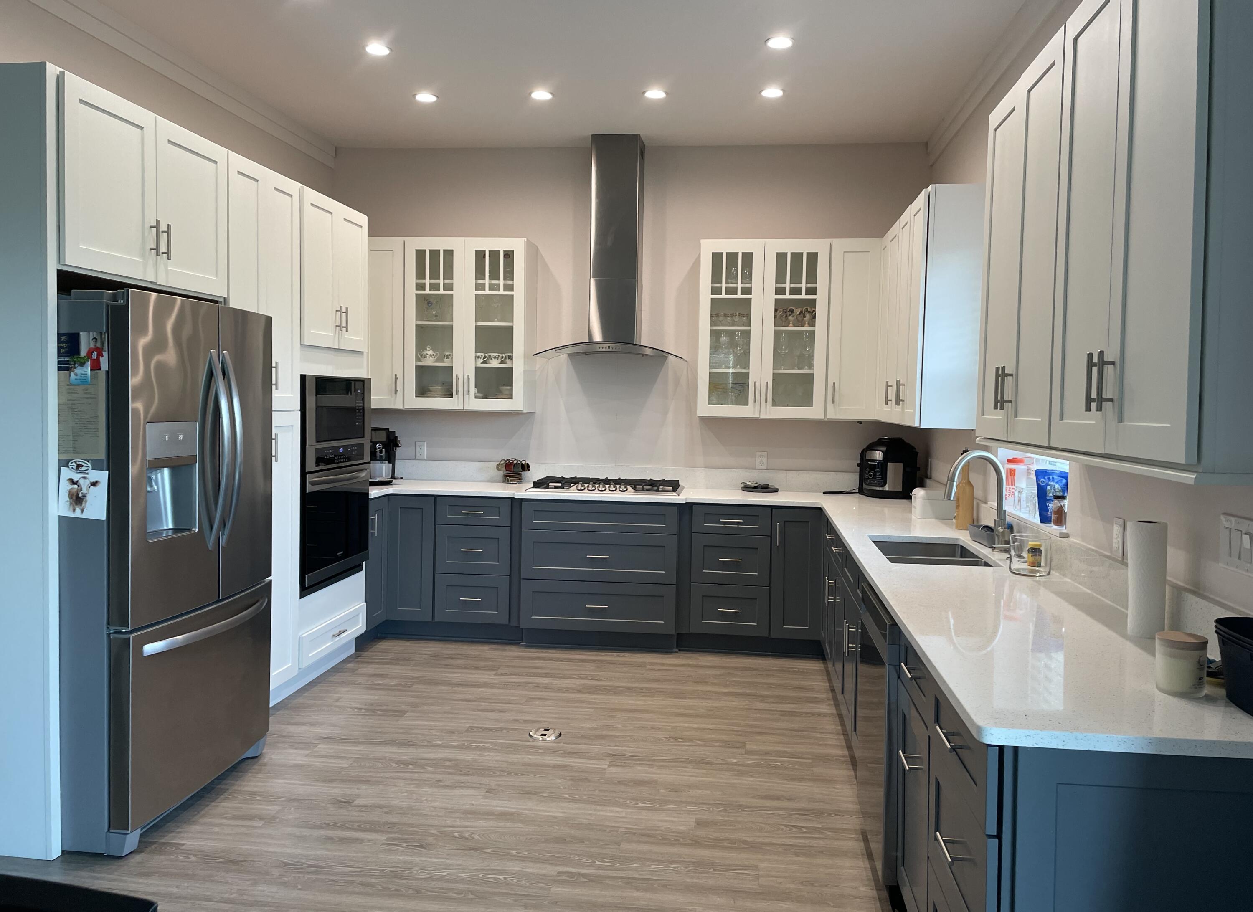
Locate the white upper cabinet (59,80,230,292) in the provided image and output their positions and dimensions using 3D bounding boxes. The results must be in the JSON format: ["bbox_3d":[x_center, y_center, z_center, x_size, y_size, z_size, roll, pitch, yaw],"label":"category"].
[{"bbox_3d":[-1.979,-0.915,3.382,0.640,0.600,0.925,1,3,7],"label":"white upper cabinet"}]

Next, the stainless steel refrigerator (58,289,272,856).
[{"bbox_3d":[-1.853,0.341,3.400,0.865,1.778,0.905,2,3,7],"label":"stainless steel refrigerator"}]

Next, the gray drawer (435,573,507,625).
[{"bbox_3d":[-0.887,0.840,5.850,0.453,0.285,0.540,1,3,7],"label":"gray drawer"}]

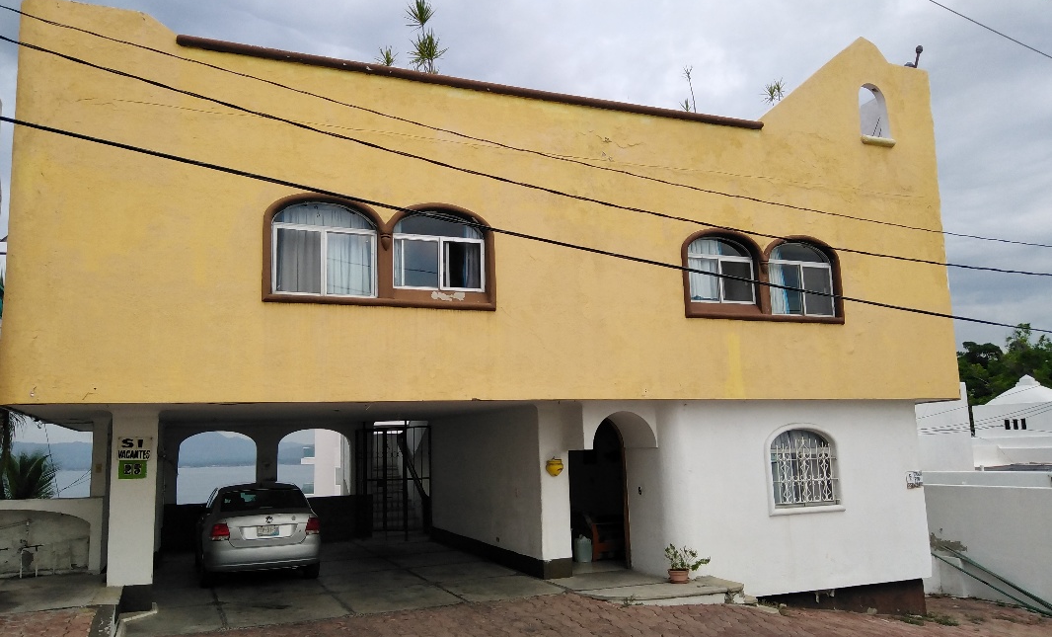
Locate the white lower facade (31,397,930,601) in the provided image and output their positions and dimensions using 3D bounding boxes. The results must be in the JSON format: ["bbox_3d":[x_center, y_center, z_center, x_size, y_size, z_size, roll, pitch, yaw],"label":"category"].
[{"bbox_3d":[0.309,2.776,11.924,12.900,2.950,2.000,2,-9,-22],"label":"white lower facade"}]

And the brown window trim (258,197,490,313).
[{"bbox_3d":[-1.887,-0.878,10.601,3.100,1.480,0.200,2,-9,-22],"label":"brown window trim"}]

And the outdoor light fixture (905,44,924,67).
[{"bbox_3d":[7.239,-4.884,14.727,0.270,0.360,0.220,2,-9,-22],"label":"outdoor light fixture"}]

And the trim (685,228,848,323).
[{"bbox_3d":[3.884,-0.670,12.876,3.100,1.480,0.200,2,-9,-22],"label":"trim"}]

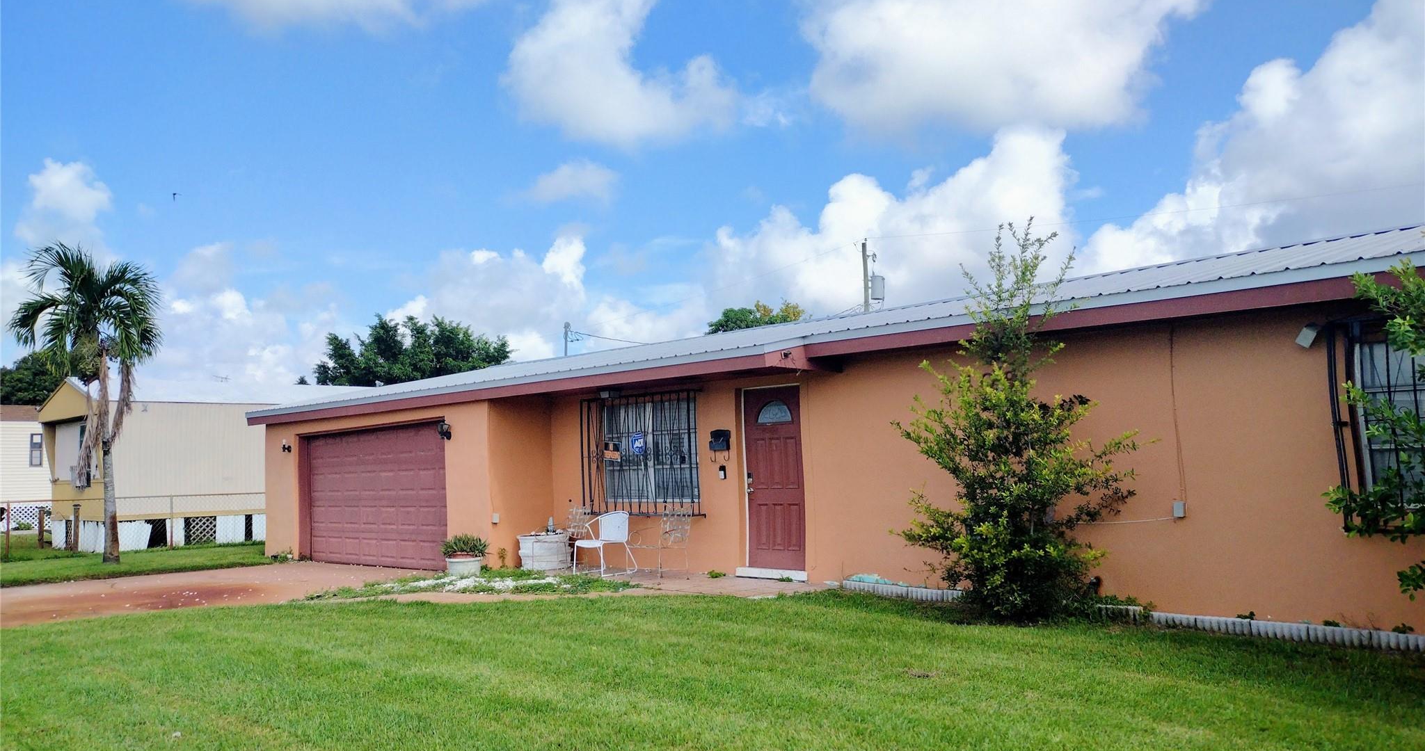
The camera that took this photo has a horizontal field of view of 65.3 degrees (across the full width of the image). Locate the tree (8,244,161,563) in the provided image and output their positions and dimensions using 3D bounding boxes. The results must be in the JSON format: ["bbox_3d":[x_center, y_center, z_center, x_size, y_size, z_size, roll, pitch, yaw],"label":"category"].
[{"bbox_3d":[-11.956,0.505,21.126,2.700,6.050,2.700,0,-5,-29],"label":"tree"}]

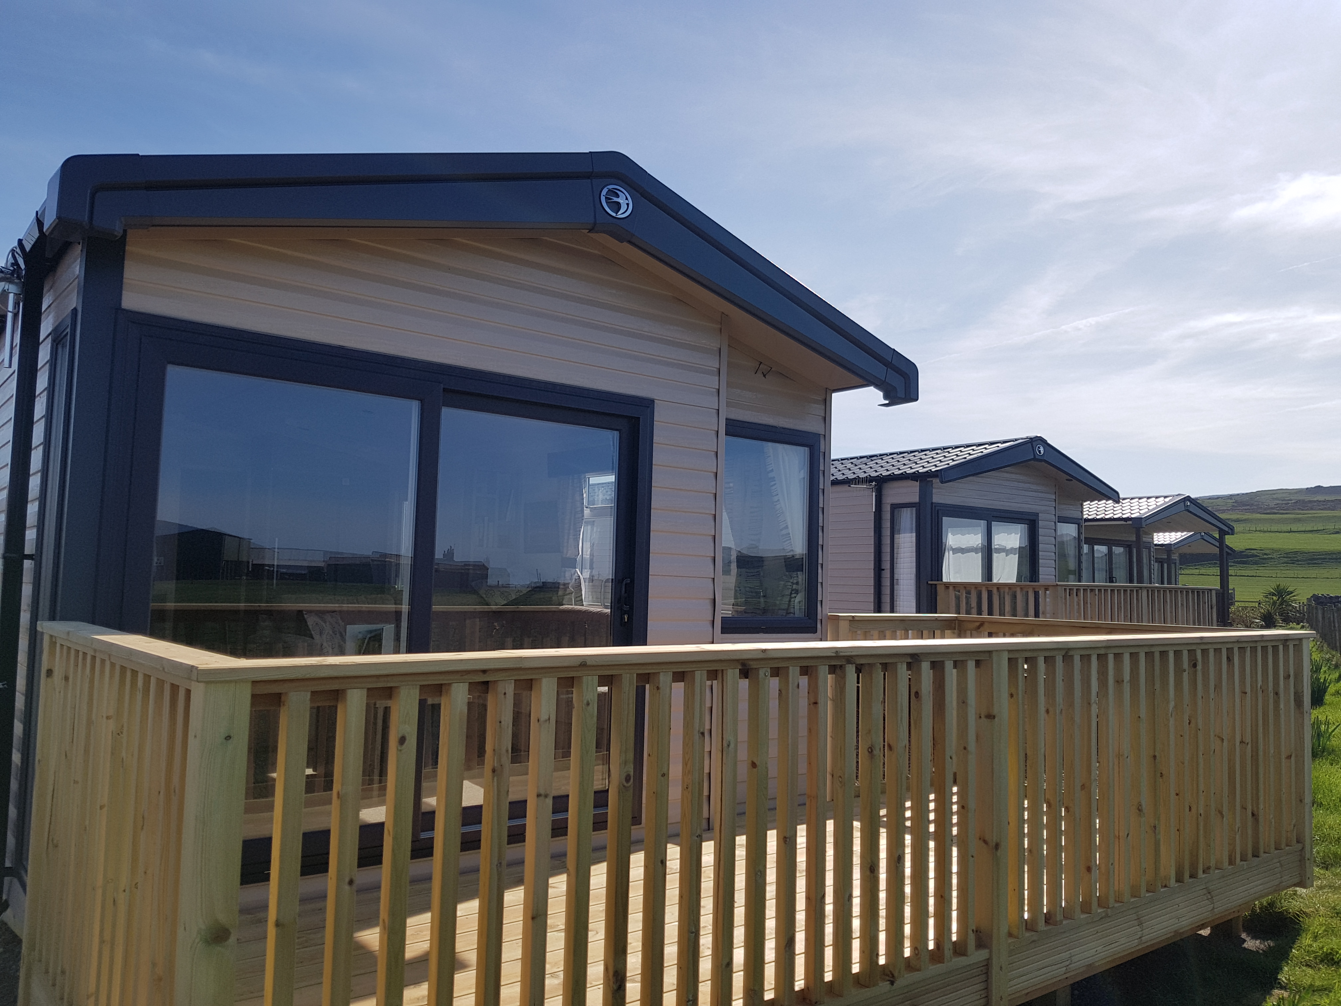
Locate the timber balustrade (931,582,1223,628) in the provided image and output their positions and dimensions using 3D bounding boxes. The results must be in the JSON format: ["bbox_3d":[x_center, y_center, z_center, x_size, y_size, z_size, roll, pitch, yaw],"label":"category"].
[{"bbox_3d":[4.965,1.524,12.191,3.922,1.040,1.684,5,-5,-39],"label":"timber balustrade"}]

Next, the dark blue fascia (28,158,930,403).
[{"bbox_3d":[-0.344,-1.051,4.394,4.077,0.810,0.400,5,-5,-39],"label":"dark blue fascia"}]

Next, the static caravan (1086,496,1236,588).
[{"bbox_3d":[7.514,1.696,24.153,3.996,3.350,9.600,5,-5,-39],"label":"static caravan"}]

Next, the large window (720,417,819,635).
[{"bbox_3d":[0.522,0.137,5.395,0.792,1.116,0.081,5,-5,-39],"label":"large window"}]

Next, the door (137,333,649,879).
[{"bbox_3d":[-0.991,0.433,3.998,2.202,1.898,0.111,5,-5,-39],"label":"door"}]

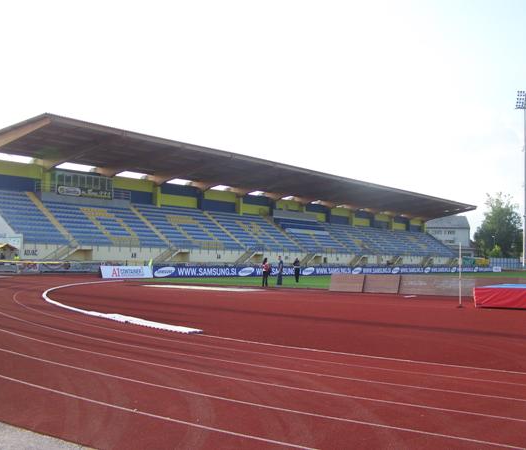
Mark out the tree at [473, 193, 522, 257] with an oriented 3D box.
[{"bbox_3d":[61.050,1.638,171.492,12.530,20.020,12.160,0,-3,20],"label":"tree"}]

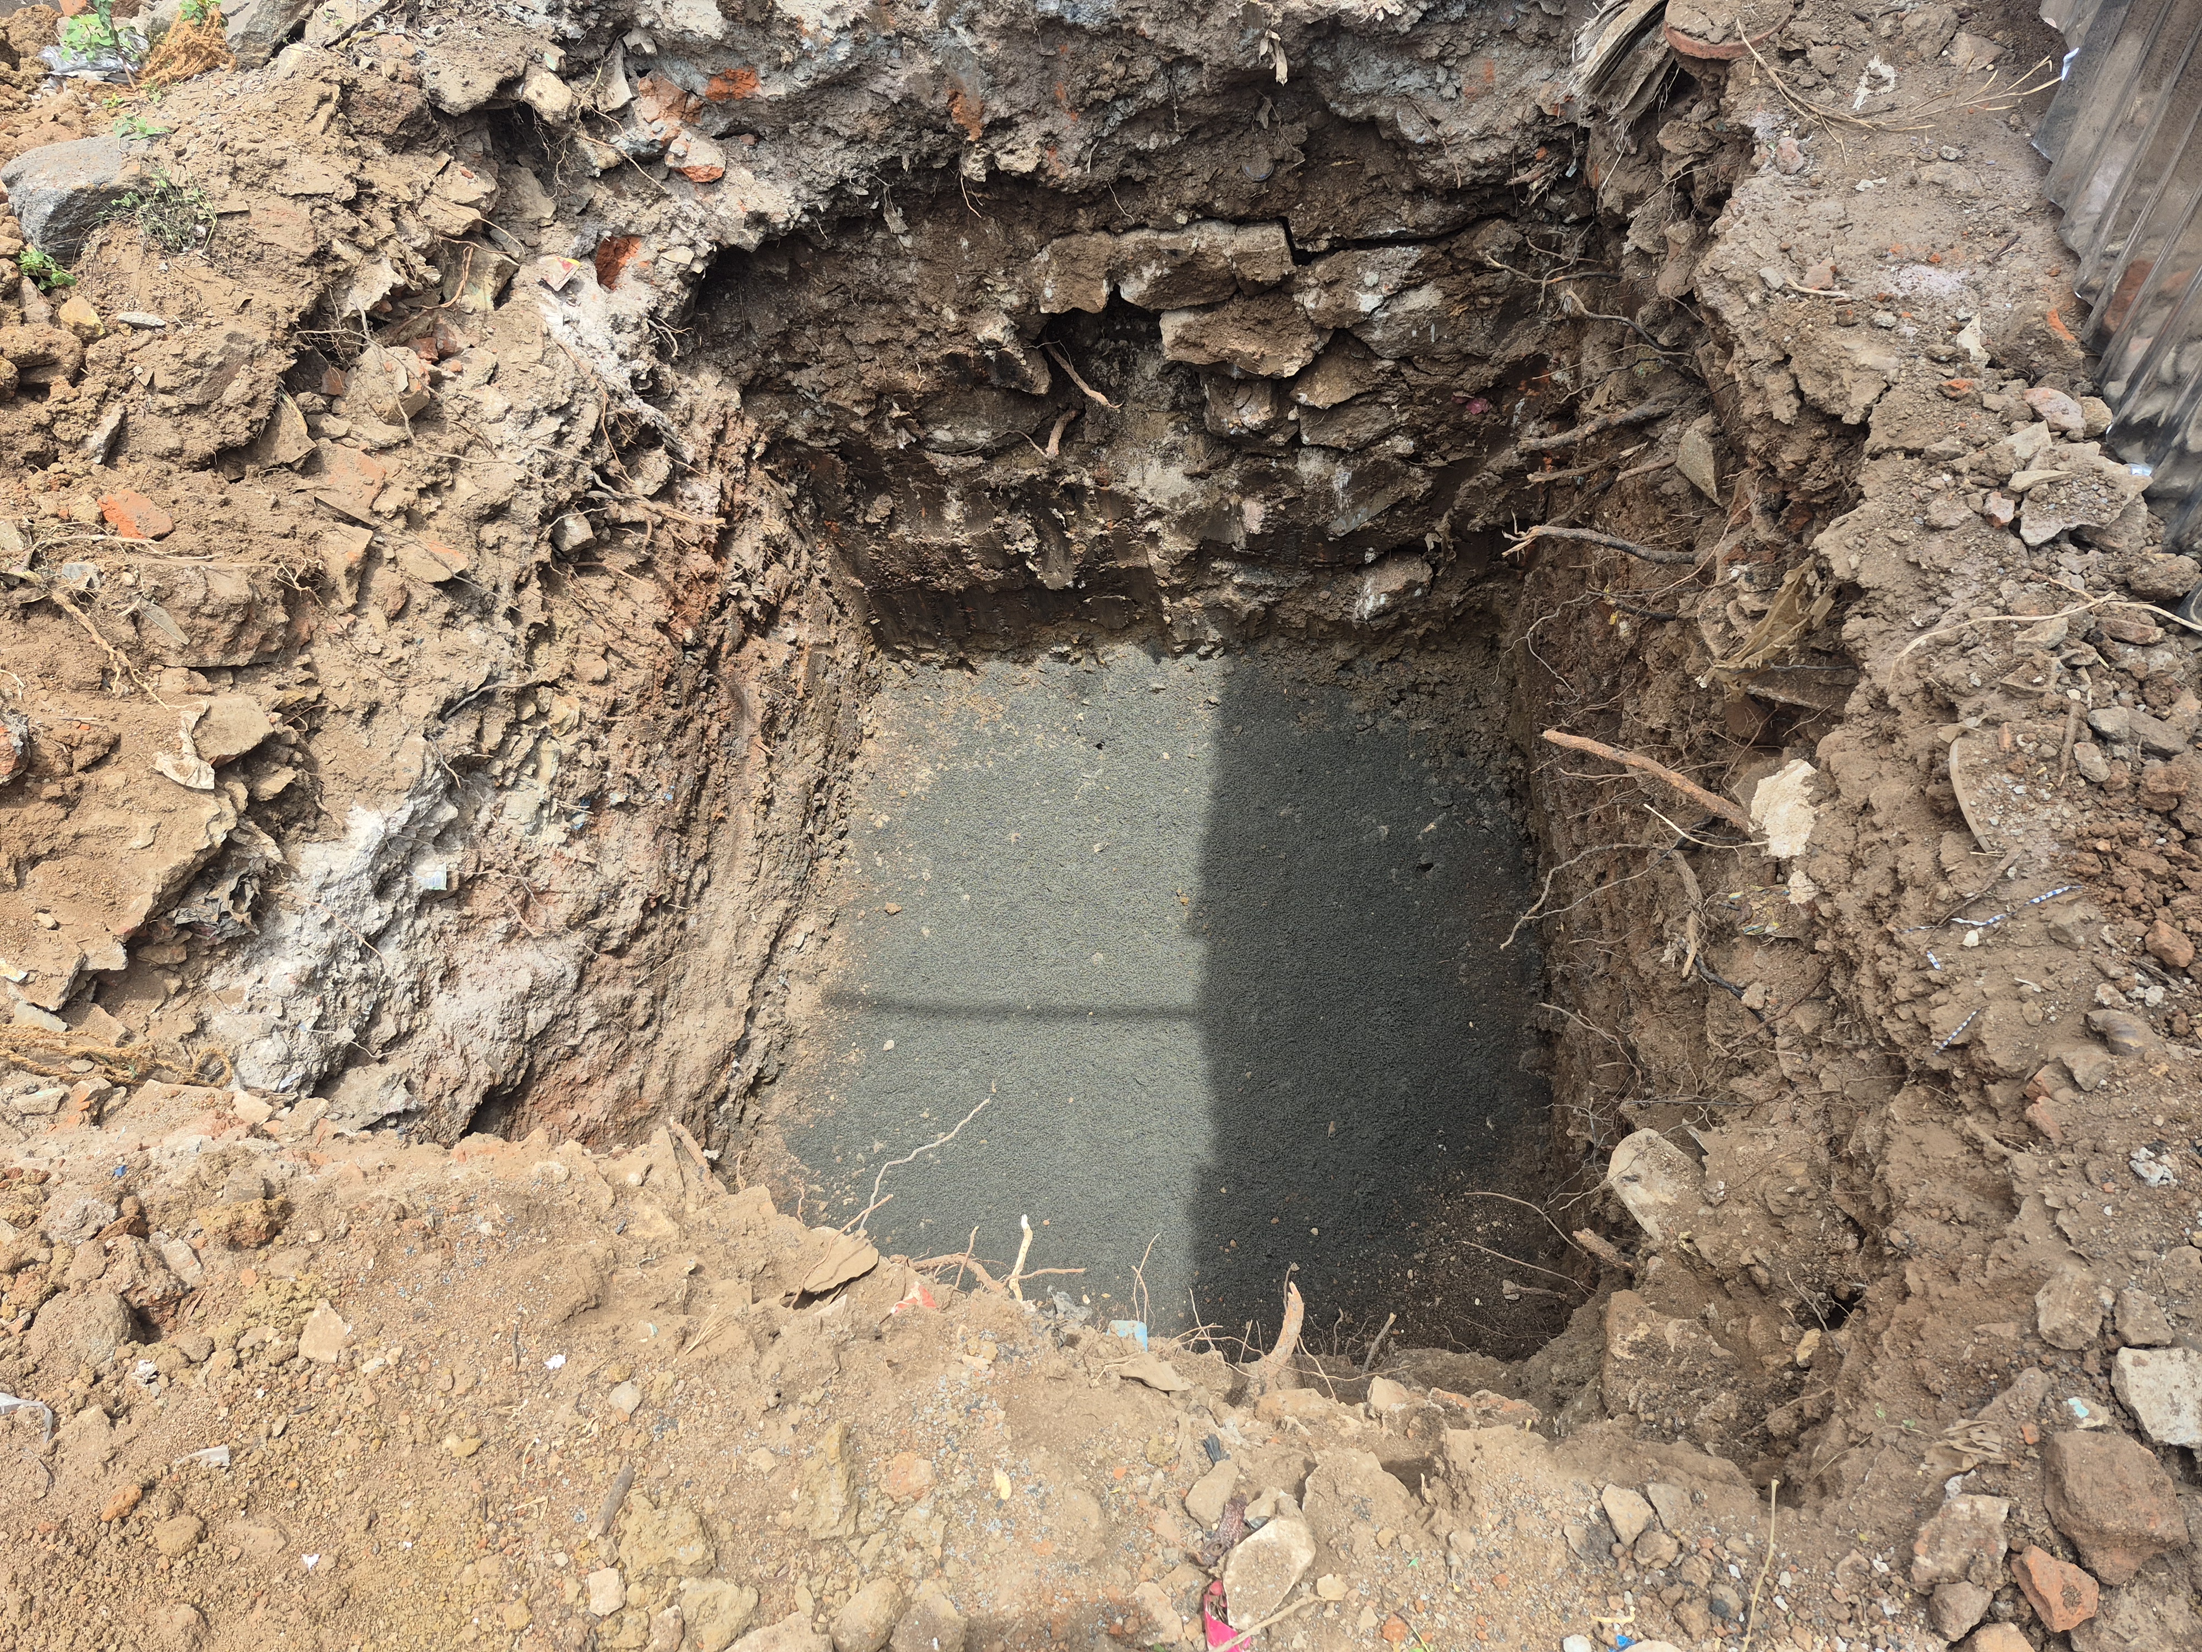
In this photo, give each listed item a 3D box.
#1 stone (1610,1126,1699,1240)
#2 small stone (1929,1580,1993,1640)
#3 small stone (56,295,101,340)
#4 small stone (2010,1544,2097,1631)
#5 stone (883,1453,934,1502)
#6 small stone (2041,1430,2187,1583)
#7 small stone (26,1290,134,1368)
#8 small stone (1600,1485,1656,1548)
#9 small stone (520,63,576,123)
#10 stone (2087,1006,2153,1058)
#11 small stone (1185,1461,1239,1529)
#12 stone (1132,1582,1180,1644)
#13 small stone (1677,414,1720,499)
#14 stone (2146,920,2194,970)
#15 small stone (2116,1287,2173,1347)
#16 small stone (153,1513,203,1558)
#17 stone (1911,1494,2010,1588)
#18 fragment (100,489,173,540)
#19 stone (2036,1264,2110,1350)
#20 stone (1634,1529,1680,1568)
[{"bbox_3d":[0.737,0.478,1.954,0.105,0.077,0.140,-20,64,-10],"label":"stone"},{"bbox_3d":[0.744,0.675,1.269,0.054,0.026,0.029,-35,67,-17],"label":"small stone"},{"bbox_3d":[-1.319,-0.656,1.889,0.062,0.041,0.047,40,69,19],"label":"small stone"},{"bbox_3d":[0.802,0.641,1.234,0.043,0.035,0.070,-25,65,-13],"label":"small stone"},{"bbox_3d":[-0.172,0.577,1.302,0.037,0.022,0.042,40,69,19],"label":"stone"},{"bbox_3d":[0.861,0.578,1.244,0.092,0.069,0.115,-24,65,-12],"label":"small stone"},{"bbox_3d":[-0.922,0.454,1.322,0.082,0.049,0.066,5,62,3],"label":"small stone"},{"bbox_3d":[0.460,0.602,1.277,0.037,0.024,0.052,-16,63,-8],"label":"small stone"},{"bbox_3d":[-0.863,-1.144,2.285,0.088,0.066,0.075,40,69,19],"label":"small stone"},{"bbox_3d":[1.083,0.218,1.550,0.048,0.028,0.045,-7,62,-4],"label":"stone"},{"bbox_3d":[0.100,0.588,1.295,0.030,0.023,0.056,35,67,17],"label":"small stone"},{"bbox_3d":[0.050,0.673,1.250,0.030,0.021,0.049,-17,63,-9],"label":"stone"},{"bbox_3d":[0.838,-0.515,2.052,0.061,0.073,0.121,0,62,0],"label":"small stone"},{"bbox_3d":[1.171,0.130,1.600,0.041,0.024,0.032,41,69,19],"label":"stone"},{"bbox_3d":[0.997,0.471,1.403,0.040,0.024,0.048,-2,62,-1],"label":"small stone"},{"bbox_3d":[-0.801,0.615,1.270,0.040,0.020,0.032,-15,63,-8],"label":"small stone"},{"bbox_3d":[0.757,0.630,1.284,0.076,0.042,0.076,6,62,3],"label":"stone"},{"bbox_3d":[-1.186,-0.382,1.800,0.088,0.040,0.062,21,64,11],"label":"fragment"},{"bbox_3d":[0.927,0.463,1.402,0.045,0.034,0.069,20,63,10],"label":"stone"},{"bbox_3d":[0.481,0.625,1.265,0.036,0.021,0.030,10,62,5],"label":"stone"}]

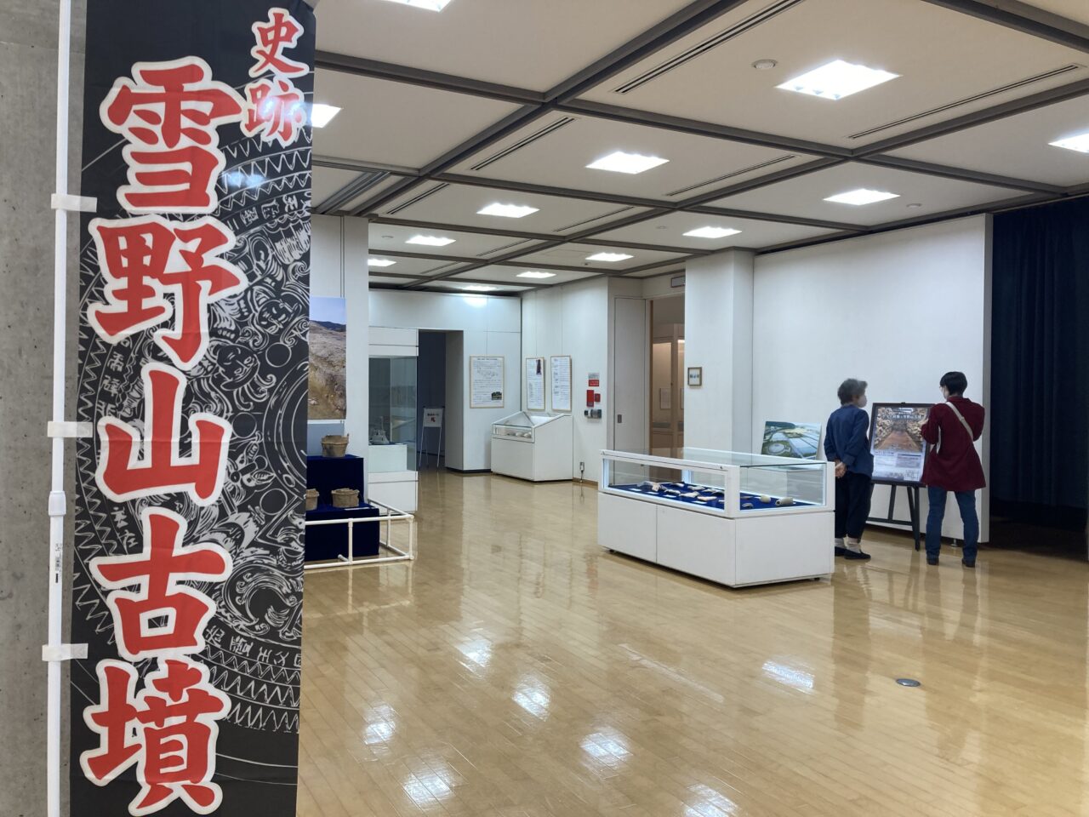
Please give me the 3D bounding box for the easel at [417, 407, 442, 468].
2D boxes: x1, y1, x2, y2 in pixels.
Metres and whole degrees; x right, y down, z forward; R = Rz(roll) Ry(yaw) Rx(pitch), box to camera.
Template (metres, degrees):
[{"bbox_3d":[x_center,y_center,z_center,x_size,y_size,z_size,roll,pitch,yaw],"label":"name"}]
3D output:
[{"bbox_3d":[-1.986,0.513,15.400,0.380,1.080,0.480,0,1,9],"label":"easel"}]

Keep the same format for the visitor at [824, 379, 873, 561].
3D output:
[{"bbox_3d":[2.600,0.504,7.530,0.330,1.525,0.440,0,2,-24],"label":"visitor"}]

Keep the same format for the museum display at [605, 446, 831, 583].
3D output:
[{"bbox_3d":[1.344,0.828,7.275,0.961,0.880,1.843,-1,2,-29],"label":"museum display"}]

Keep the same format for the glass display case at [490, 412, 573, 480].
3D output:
[{"bbox_3d":[-0.212,0.580,14.006,0.674,1.020,1.490,-1,2,-29],"label":"glass display case"}]

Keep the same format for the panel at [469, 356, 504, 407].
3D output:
[{"bbox_3d":[-0.950,-0.431,14.615,0.620,0.863,0.030,-1,2,-29],"label":"panel"}]

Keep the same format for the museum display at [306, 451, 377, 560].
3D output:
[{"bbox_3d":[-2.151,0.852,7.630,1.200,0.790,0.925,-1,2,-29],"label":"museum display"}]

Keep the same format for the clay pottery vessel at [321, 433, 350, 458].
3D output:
[{"bbox_3d":[-1.933,0.345,8.120,0.250,0.200,0.240,-1,2,-29],"label":"clay pottery vessel"}]

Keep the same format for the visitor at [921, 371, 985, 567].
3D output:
[{"bbox_3d":[3.388,0.485,7.300,0.510,1.580,0.380,0,1,-3],"label":"visitor"}]

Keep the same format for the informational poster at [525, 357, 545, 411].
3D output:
[{"bbox_3d":[-0.143,-0.401,14.476,0.030,0.860,0.620,-1,2,-29],"label":"informational poster"}]

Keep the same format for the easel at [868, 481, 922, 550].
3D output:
[{"bbox_3d":[3.292,0.602,8.163,0.500,1.300,0.580,-1,2,-41],"label":"easel"}]

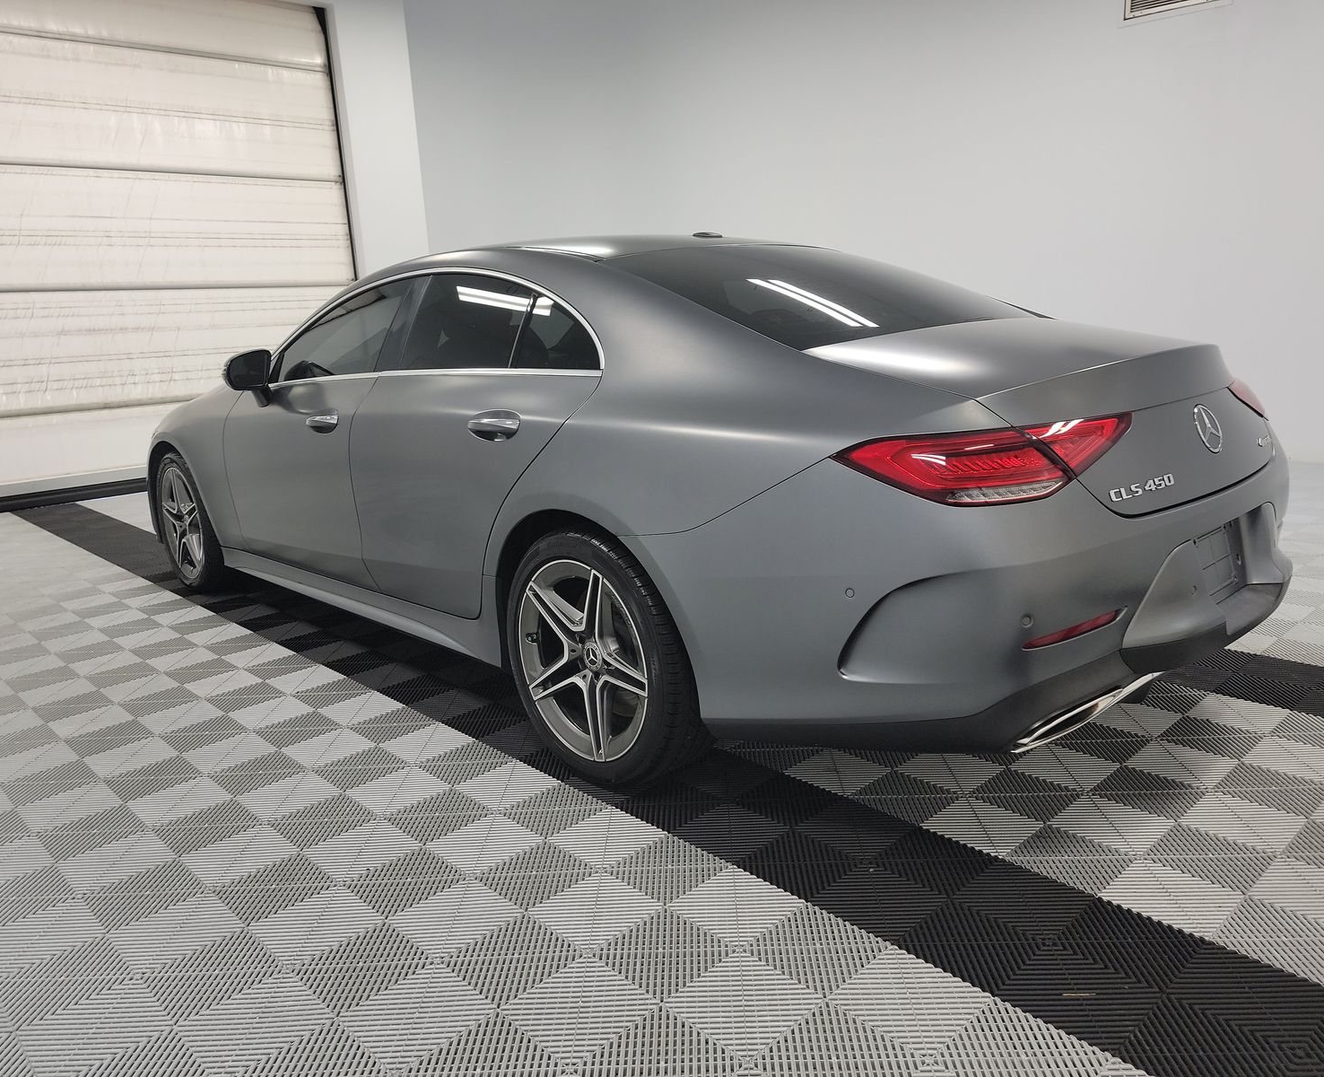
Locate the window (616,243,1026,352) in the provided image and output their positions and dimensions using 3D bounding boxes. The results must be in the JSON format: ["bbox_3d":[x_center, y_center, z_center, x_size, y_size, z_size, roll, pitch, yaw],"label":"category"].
[{"bbox_3d":[0.450,-0.721,2.818,1.070,0.090,0.820,-15,36,-40],"label":"window"}]

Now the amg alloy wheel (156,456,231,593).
[{"bbox_3d":[-2.126,-0.091,4.640,0.245,0.668,0.668,-15,18,-42],"label":"amg alloy wheel"}]

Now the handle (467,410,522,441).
[{"bbox_3d":[-0.430,-0.289,2.557,0.055,0.075,0.230,-15,17,-40],"label":"handle"}]

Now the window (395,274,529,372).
[{"bbox_3d":[-0.562,-0.637,2.883,0.650,0.320,0.070,11,-10,47],"label":"window"}]

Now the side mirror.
[{"bbox_3d":[-1.516,-0.594,3.628,0.190,0.185,0.140,-15,17,-40],"label":"side mirror"}]

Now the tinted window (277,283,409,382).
[{"bbox_3d":[-1.128,-0.722,3.512,0.070,0.335,0.840,24,-11,-40],"label":"tinted window"}]

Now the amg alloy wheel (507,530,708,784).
[{"bbox_3d":[-0.121,0.274,2.522,0.265,0.668,0.668,-15,17,-40],"label":"amg alloy wheel"}]

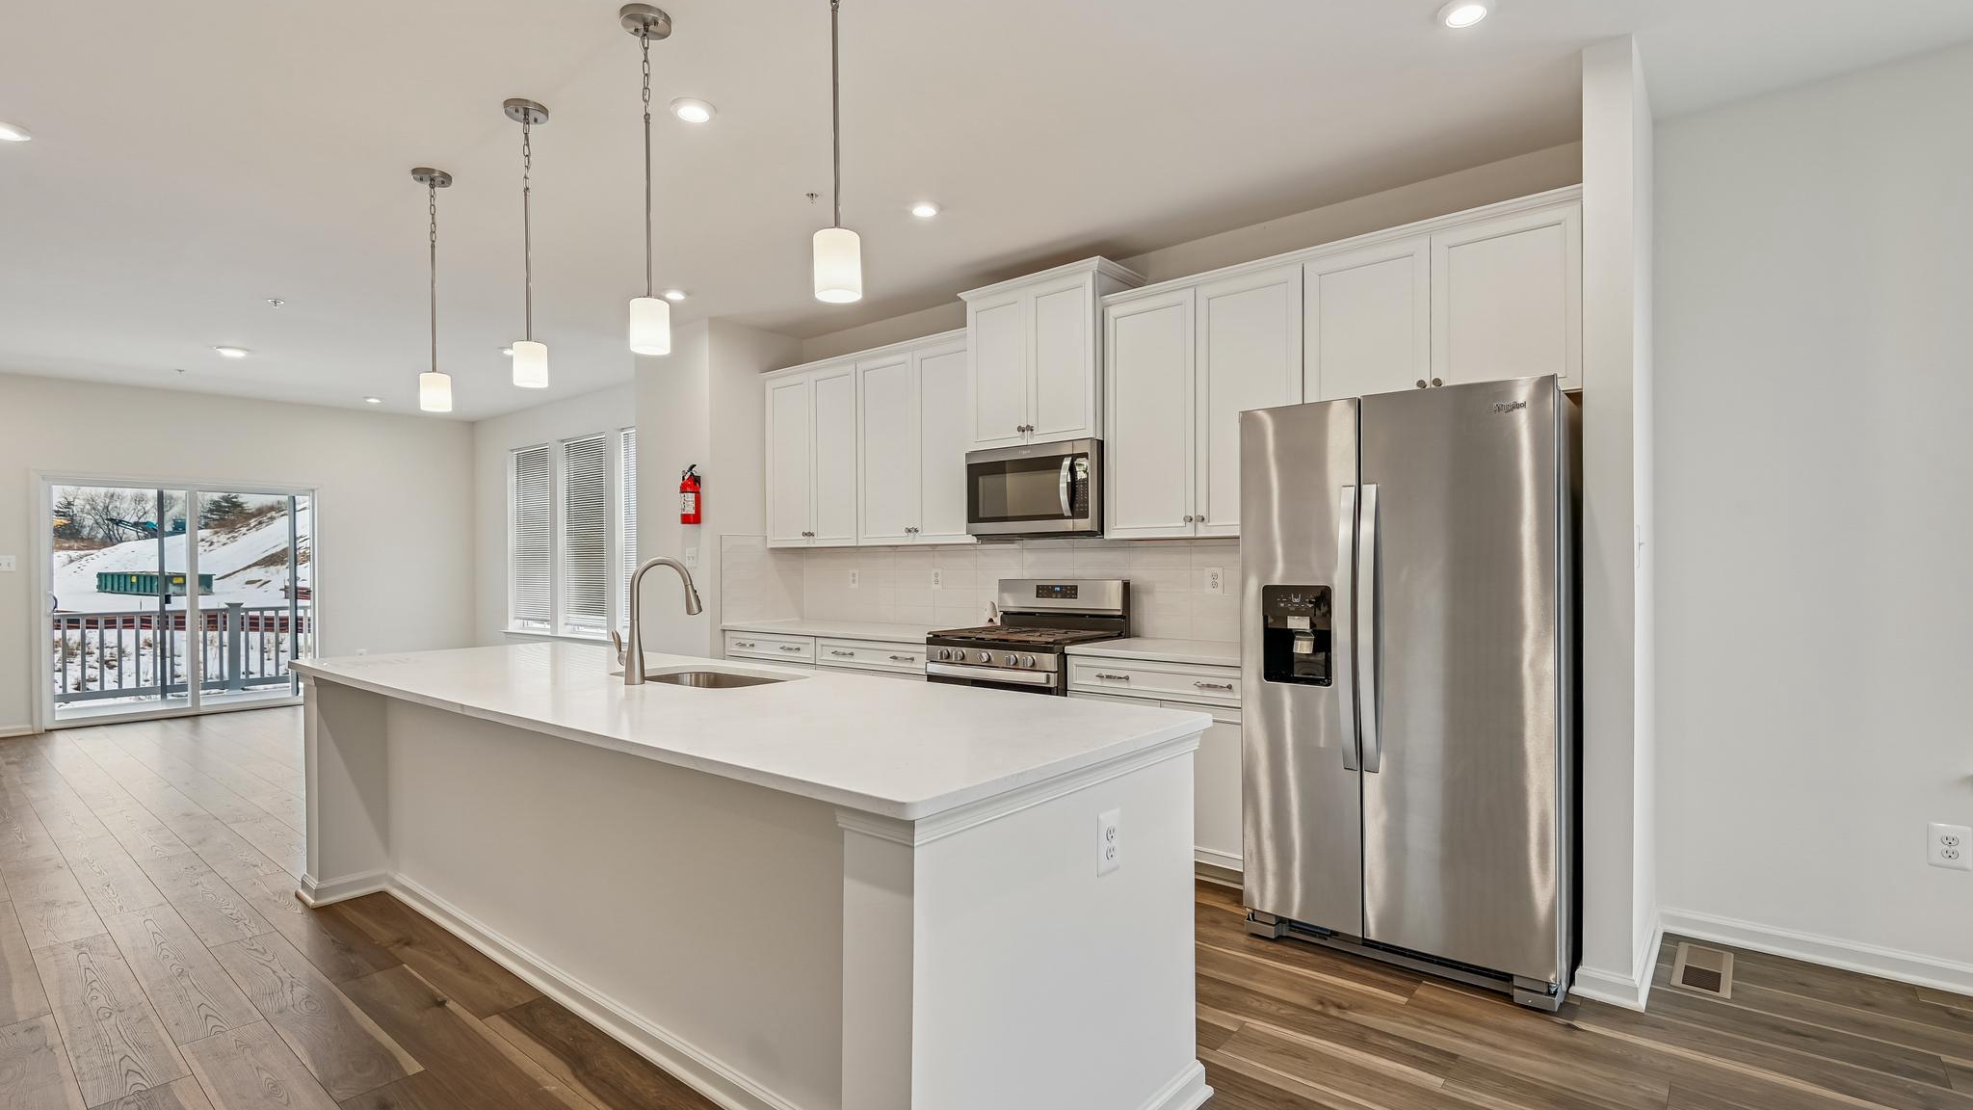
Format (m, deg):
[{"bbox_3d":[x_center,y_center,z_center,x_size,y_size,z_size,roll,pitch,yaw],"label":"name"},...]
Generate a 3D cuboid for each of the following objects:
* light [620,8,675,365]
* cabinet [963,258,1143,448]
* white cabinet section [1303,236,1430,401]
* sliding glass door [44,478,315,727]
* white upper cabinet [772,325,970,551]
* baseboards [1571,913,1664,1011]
[{"bbox_3d":[-0.939,-1.022,2.408,0.134,0.926,0.134,-1,-1,40],"label":"light"},{"bbox_3d":[0.319,-0.924,4.351,0.835,0.807,0.415,-1,-1,40],"label":"cabinet"},{"bbox_3d":[1.522,-0.837,3.412,0.457,0.610,0.325,-1,-1,40],"label":"white cabinet section"},{"bbox_3d":[-6.793,0.392,7.483,0.100,1.980,1.730,-1,-1,39],"label":"sliding glass door"},{"bbox_3d":[-0.640,-0.598,5.183,1.740,1.097,0.345,-1,-1,40],"label":"white upper cabinet"},{"bbox_3d":[1.976,1.221,2.732,0.185,0.087,0.707,-1,-1,40],"label":"baseboards"}]

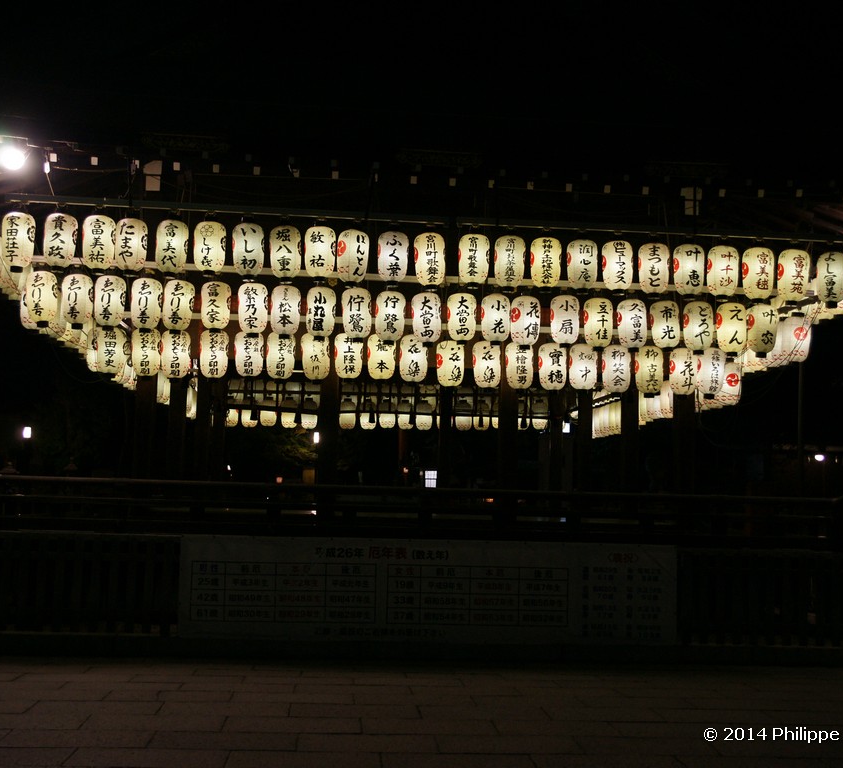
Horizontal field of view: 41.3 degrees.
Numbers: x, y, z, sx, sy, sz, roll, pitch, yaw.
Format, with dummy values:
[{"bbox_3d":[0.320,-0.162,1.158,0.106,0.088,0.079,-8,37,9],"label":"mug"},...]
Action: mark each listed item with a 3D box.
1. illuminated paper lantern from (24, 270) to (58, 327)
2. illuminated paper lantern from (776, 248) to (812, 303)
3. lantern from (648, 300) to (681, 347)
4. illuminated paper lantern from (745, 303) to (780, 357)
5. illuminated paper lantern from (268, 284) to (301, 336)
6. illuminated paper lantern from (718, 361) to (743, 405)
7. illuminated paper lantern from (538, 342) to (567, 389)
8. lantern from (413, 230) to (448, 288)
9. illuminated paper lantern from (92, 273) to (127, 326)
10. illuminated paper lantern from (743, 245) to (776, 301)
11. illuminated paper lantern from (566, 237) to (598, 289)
[{"bbox_3d":[-3.923,-0.895,11.584,0.335,0.585,0.335,2,-5,-4],"label":"illuminated paper lantern"},{"bbox_3d":[3.934,-1.144,11.804,0.335,0.585,0.335,2,-5,-4],"label":"illuminated paper lantern"},{"bbox_3d":[2.435,-0.585,11.193,0.295,0.510,0.295,2,-5,-5],"label":"lantern"},{"bbox_3d":[3.695,-0.591,12.145,0.335,0.585,0.335,2,-5,-4],"label":"illuminated paper lantern"},{"bbox_3d":[-1.472,-0.793,12.155,0.310,0.540,0.310,2,-6,-4],"label":"illuminated paper lantern"},{"bbox_3d":[3.841,-0.009,13.980,0.330,0.560,0.330,2,-6,-4],"label":"illuminated paper lantern"},{"bbox_3d":[1.610,-0.210,13.804,0.350,0.620,0.350,2,-6,-5],"label":"illuminated paper lantern"},{"bbox_3d":[0.089,-1.311,11.831,0.335,0.570,0.335,2,-6,-6],"label":"lantern"},{"bbox_3d":[-3.328,-0.891,12.015,0.310,0.540,0.310,2,-6,-4],"label":"illuminated paper lantern"},{"bbox_3d":[3.647,-1.178,12.094,0.335,0.570,0.335,2,-6,-7],"label":"illuminated paper lantern"},{"bbox_3d":[1.674,-1.253,11.639,0.335,0.585,0.335,2,-5,-4],"label":"illuminated paper lantern"}]

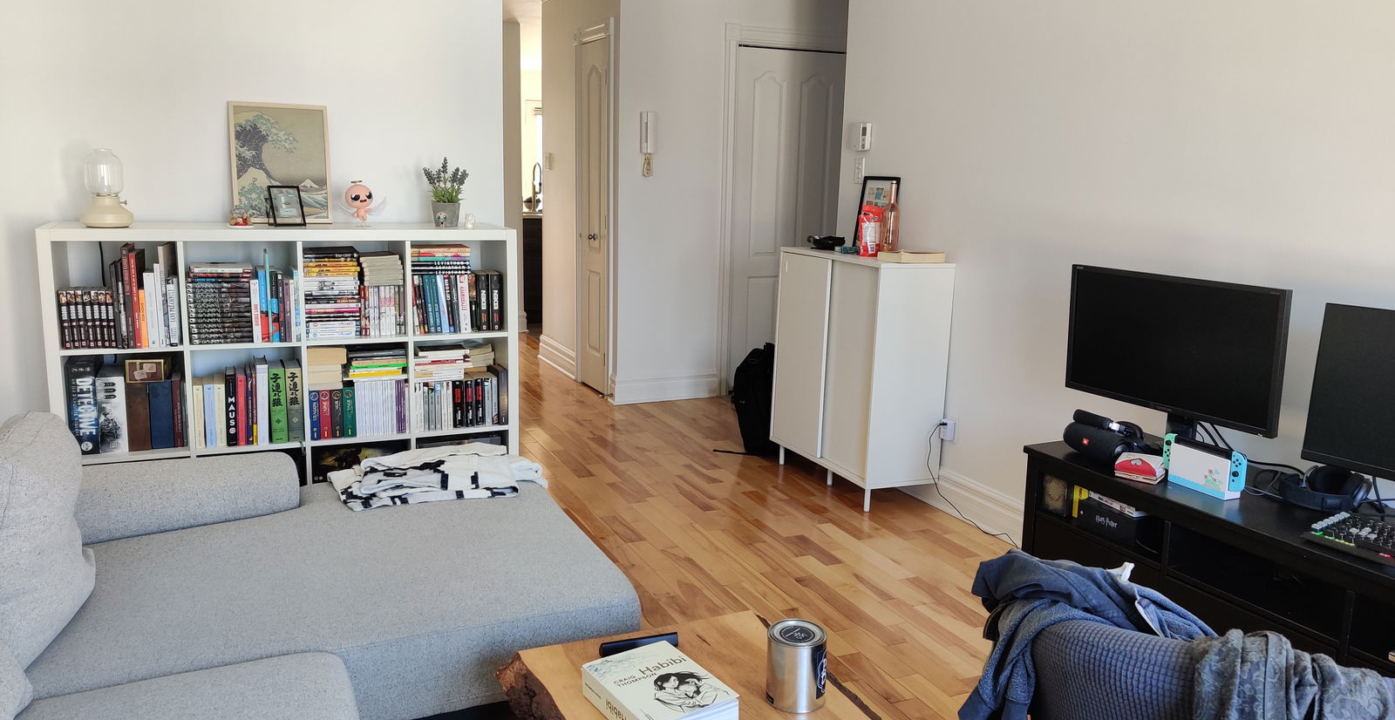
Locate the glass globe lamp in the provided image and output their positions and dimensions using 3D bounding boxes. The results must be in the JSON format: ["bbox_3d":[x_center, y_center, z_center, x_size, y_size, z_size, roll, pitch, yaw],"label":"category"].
[{"bbox_3d":[-1.903,-0.558,3.495,0.150,0.250,0.150,-3,11,-22],"label":"glass globe lamp"}]

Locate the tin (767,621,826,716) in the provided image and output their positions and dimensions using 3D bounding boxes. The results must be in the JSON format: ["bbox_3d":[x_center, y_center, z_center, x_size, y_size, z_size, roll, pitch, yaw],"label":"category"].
[{"bbox_3d":[0.174,0.540,1.924,0.107,0.124,0.107,1,10,0],"label":"tin"}]

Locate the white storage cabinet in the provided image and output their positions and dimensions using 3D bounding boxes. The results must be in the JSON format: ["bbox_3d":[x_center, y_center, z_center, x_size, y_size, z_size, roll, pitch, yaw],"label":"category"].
[{"bbox_3d":[0.692,0.040,4.715,0.350,1.010,0.810,-3,11,-24],"label":"white storage cabinet"}]

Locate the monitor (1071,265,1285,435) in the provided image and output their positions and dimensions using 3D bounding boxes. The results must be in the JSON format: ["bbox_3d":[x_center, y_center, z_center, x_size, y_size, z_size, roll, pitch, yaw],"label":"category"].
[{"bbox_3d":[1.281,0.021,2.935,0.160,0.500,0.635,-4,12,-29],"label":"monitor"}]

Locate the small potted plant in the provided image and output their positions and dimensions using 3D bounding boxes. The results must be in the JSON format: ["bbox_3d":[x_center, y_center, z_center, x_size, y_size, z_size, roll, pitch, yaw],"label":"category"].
[{"bbox_3d":[-0.901,-0.598,3.886,0.151,0.239,0.151,-3,11,-22],"label":"small potted plant"}]

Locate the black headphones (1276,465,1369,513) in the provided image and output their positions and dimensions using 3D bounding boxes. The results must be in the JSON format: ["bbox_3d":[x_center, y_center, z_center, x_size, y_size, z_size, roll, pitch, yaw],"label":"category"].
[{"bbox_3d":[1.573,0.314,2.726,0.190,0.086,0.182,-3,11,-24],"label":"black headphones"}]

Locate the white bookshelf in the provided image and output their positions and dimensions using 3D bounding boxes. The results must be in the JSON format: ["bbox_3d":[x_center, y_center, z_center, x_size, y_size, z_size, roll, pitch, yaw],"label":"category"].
[{"bbox_3d":[-1.405,0.086,3.865,1.465,1.120,0.390,-3,11,-24],"label":"white bookshelf"}]

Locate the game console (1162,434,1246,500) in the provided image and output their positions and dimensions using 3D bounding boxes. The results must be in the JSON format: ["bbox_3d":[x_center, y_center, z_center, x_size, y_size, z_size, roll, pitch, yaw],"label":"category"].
[{"bbox_3d":[1.313,0.273,2.808,0.054,0.125,0.239,-3,12,-25],"label":"game console"}]

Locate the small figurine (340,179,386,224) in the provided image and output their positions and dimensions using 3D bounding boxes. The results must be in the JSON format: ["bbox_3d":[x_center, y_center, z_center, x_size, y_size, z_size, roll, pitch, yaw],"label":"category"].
[{"bbox_3d":[-1.161,-0.541,3.779,0.165,0.158,0.100,-4,12,-29],"label":"small figurine"}]

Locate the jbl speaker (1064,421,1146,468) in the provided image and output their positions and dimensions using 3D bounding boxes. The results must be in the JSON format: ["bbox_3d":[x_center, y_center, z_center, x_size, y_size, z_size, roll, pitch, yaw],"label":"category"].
[{"bbox_3d":[1.125,0.239,3.059,0.089,0.088,0.213,-2,11,-20],"label":"jbl speaker"}]

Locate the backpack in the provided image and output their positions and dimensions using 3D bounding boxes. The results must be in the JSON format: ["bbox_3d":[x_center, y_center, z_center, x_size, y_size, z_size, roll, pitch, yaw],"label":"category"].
[{"bbox_3d":[0.296,0.169,5.296,0.250,0.530,0.310,0,10,-9],"label":"backpack"}]

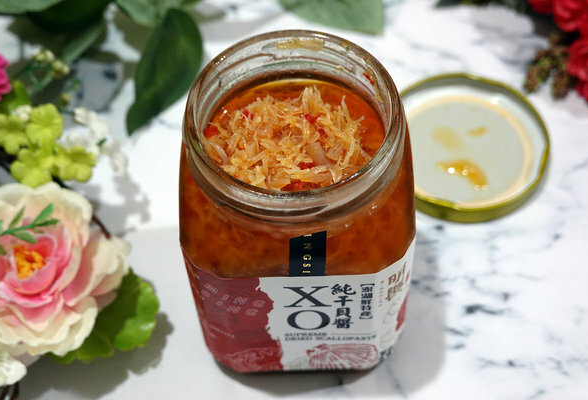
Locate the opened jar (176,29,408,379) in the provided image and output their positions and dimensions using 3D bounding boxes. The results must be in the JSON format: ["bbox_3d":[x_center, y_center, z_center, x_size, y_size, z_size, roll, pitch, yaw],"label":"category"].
[{"bbox_3d":[0.001,0.004,0.337,0.071,0.113,0.071,-2,58,0],"label":"opened jar"}]

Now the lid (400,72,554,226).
[{"bbox_3d":[0.070,-0.022,0.412,0.068,0.010,0.068,-1,58,1],"label":"lid"}]

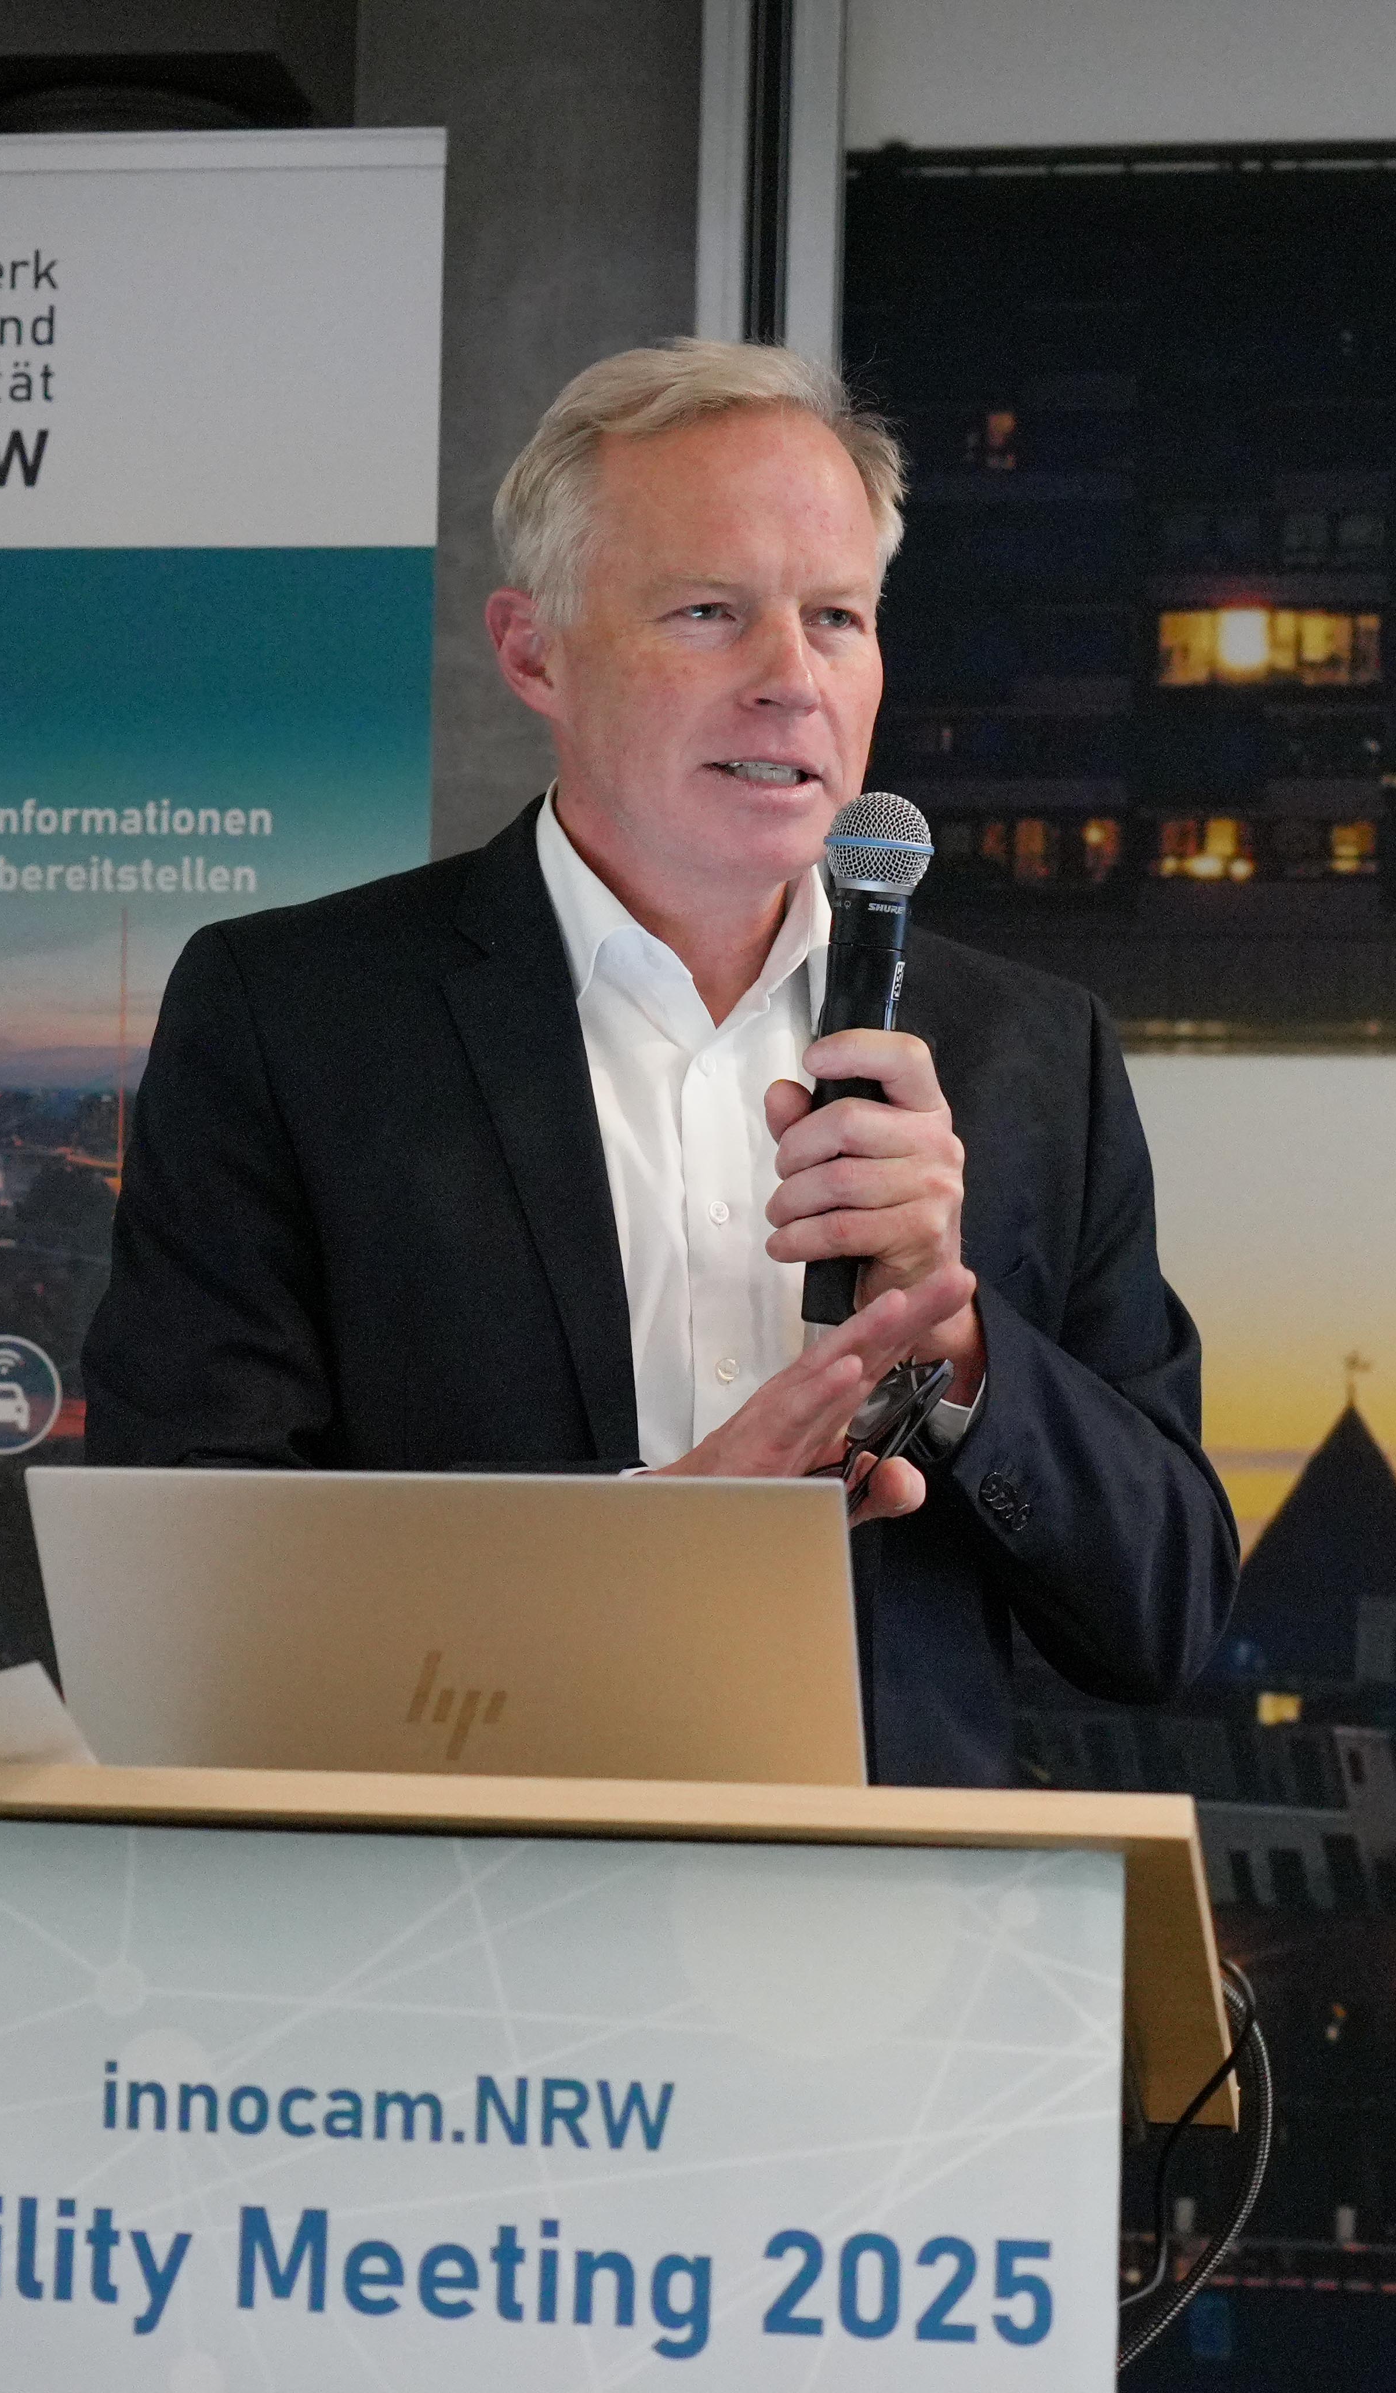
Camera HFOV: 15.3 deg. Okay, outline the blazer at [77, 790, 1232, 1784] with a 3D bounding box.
[{"bbox_3d":[-0.025,0.180,2.440,0.560,0.770,0.400,2,-4,-18],"label":"blazer"}]

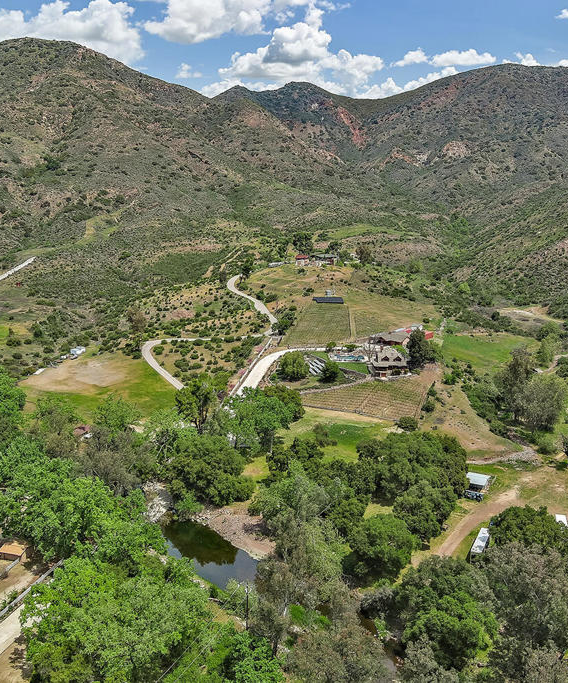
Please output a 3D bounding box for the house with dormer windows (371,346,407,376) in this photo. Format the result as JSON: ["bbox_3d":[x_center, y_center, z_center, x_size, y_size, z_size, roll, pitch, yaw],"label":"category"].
[{"bbox_3d":[43.400,8.260,344.450,14.200,10.800,11.000,-1,10,-3],"label":"house with dormer windows"}]

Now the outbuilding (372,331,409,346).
[{"bbox_3d":[47.395,-0.966,362.000,14.500,5.500,9.000,4,13,20],"label":"outbuilding"}]

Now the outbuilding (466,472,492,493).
[{"bbox_3d":[55.380,40.668,236.498,6.600,2.700,6.500,6,13,25],"label":"outbuilding"}]

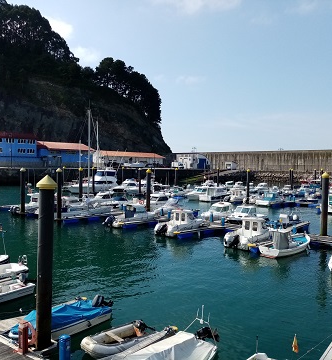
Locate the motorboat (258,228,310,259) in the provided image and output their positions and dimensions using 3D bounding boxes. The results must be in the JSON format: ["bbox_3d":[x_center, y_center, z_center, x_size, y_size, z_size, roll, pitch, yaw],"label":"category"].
[{"bbox_3d":[8.779,4.313,26.207,4.900,2.050,1.850,-1,3,-45],"label":"motorboat"}]

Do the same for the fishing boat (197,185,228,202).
[{"bbox_3d":[10.048,2.704,73.924,2.900,2.900,8.200,3,3,41],"label":"fishing boat"}]

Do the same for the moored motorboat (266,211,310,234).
[{"bbox_3d":[11.748,4.197,36.376,1.950,1.600,5.600,3,3,40],"label":"moored motorboat"}]

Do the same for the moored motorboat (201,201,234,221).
[{"bbox_3d":[5.701,3.638,40.621,2.250,2.250,5.900,3,3,40],"label":"moored motorboat"}]

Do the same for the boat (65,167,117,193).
[{"bbox_3d":[-17.258,0.542,84.077,12.800,5.400,4.100,0,3,-41],"label":"boat"}]

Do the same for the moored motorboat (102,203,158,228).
[{"bbox_3d":[-3.995,3.800,41.152,2.300,2.300,7.100,3,3,41],"label":"moored motorboat"}]

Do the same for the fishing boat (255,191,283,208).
[{"bbox_3d":[17.730,3.041,60.024,2.300,2.300,6.300,3,3,41],"label":"fishing boat"}]

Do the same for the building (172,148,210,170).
[{"bbox_3d":[10.315,-7.340,145.829,14.500,6.800,10.000,1,2,-6],"label":"building"}]

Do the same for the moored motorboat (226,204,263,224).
[{"bbox_3d":[8.287,3.806,39.004,2.300,2.100,6.200,3,3,41],"label":"moored motorboat"}]

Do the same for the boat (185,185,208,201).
[{"bbox_3d":[5.669,2.517,66.018,2.500,2.600,7.000,3,3,40],"label":"boat"}]

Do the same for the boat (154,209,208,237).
[{"bbox_3d":[1.517,4.097,36.455,2.200,2.250,6.200,3,3,41],"label":"boat"}]

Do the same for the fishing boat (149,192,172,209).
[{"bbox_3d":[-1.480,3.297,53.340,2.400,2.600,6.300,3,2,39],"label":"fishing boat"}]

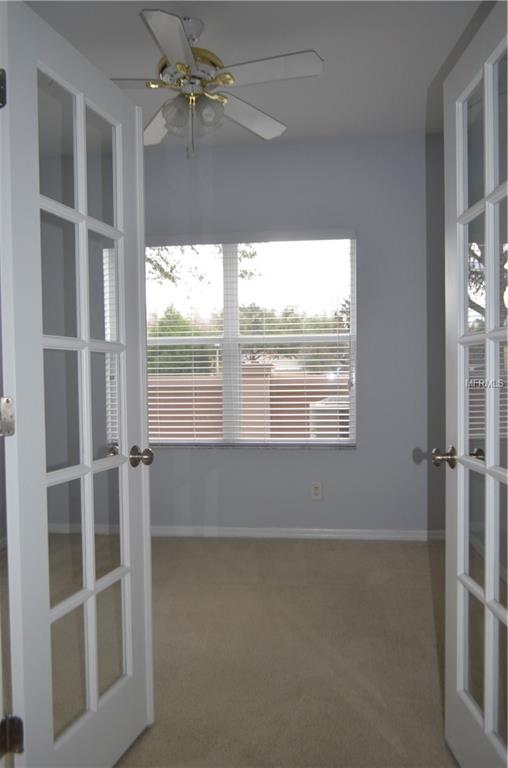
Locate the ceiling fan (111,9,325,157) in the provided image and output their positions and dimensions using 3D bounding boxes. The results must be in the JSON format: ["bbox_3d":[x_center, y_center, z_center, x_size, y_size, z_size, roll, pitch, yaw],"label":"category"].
[{"bbox_3d":[-0.272,-1.317,2.538,1.140,0.610,1.140,-1,1,4],"label":"ceiling fan"}]

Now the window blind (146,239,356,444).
[{"bbox_3d":[-0.169,-0.306,4.018,1.750,1.475,0.110,-1,1,4],"label":"window blind"}]

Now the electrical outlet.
[{"bbox_3d":[0.430,0.741,3.954,0.073,0.117,0.013,-1,1,4],"label":"electrical outlet"}]

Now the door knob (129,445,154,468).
[{"bbox_3d":[-0.348,0.230,1.812,0.062,0.066,0.066,0,2,18],"label":"door knob"}]

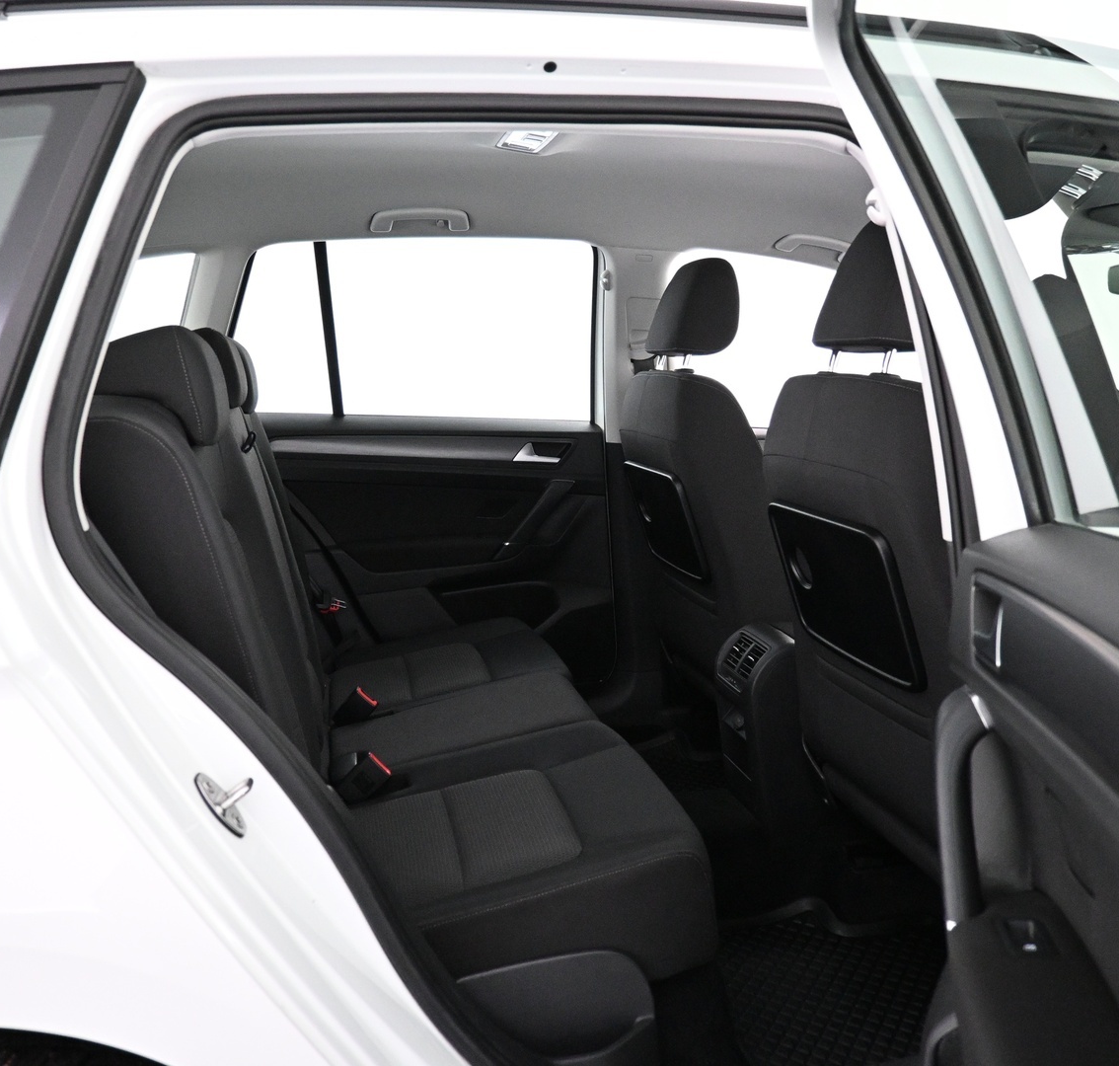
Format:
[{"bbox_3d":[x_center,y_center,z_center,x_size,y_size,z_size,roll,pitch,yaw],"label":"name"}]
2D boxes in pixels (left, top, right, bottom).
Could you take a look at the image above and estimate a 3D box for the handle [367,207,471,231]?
[{"bbox_3d":[-0.286,-0.651,2.200,0.205,0.044,0.043,-2,9,-15],"label":"handle"}]

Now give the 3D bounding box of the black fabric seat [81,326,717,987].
[{"bbox_3d":[-0.217,0.149,1.432,0.800,0.840,0.520,-2,9,-15],"label":"black fabric seat"}]

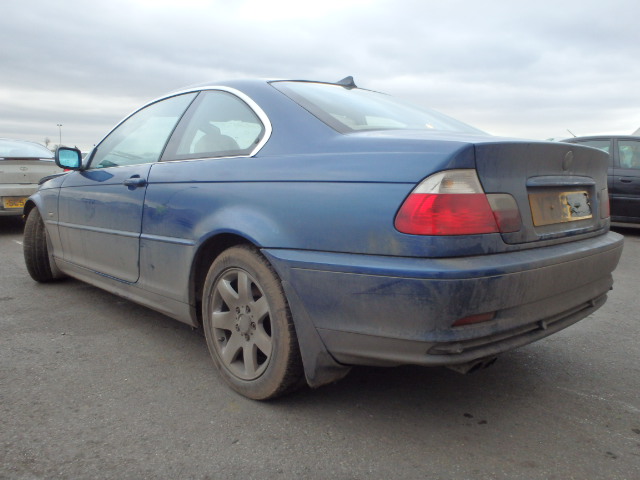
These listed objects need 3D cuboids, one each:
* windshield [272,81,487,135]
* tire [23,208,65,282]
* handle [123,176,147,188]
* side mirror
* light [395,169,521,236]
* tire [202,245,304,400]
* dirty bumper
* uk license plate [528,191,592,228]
[{"bbox_3d":[0.372,-0.592,2.383,1.280,0.090,0.660,-7,35,-43],"label":"windshield"},{"bbox_3d":[-2.098,0.009,4.042,0.205,0.625,0.625,-1,8,-15],"label":"tire"},{"bbox_3d":[-0.903,-0.276,2.503,0.050,0.055,0.230,-7,11,-43],"label":"handle"},{"bbox_3d":[-1.530,-0.496,3.150,0.175,0.140,0.110,-7,11,-43],"label":"side mirror"},{"bbox_3d":[0.416,-0.114,1.538,0.450,0.190,0.200,-7,11,-43],"label":"light"},{"bbox_3d":[-0.240,0.316,2.072,0.205,0.620,0.620,-7,11,-43],"label":"tire"},{"bbox_3d":[0.696,0.156,2.127,1.720,0.400,0.780,-7,11,-43],"label":"dirty bumper"},{"bbox_3d":[0.889,-0.119,1.884,0.520,0.111,0.020,-7,-3,-43],"label":"uk license plate"}]

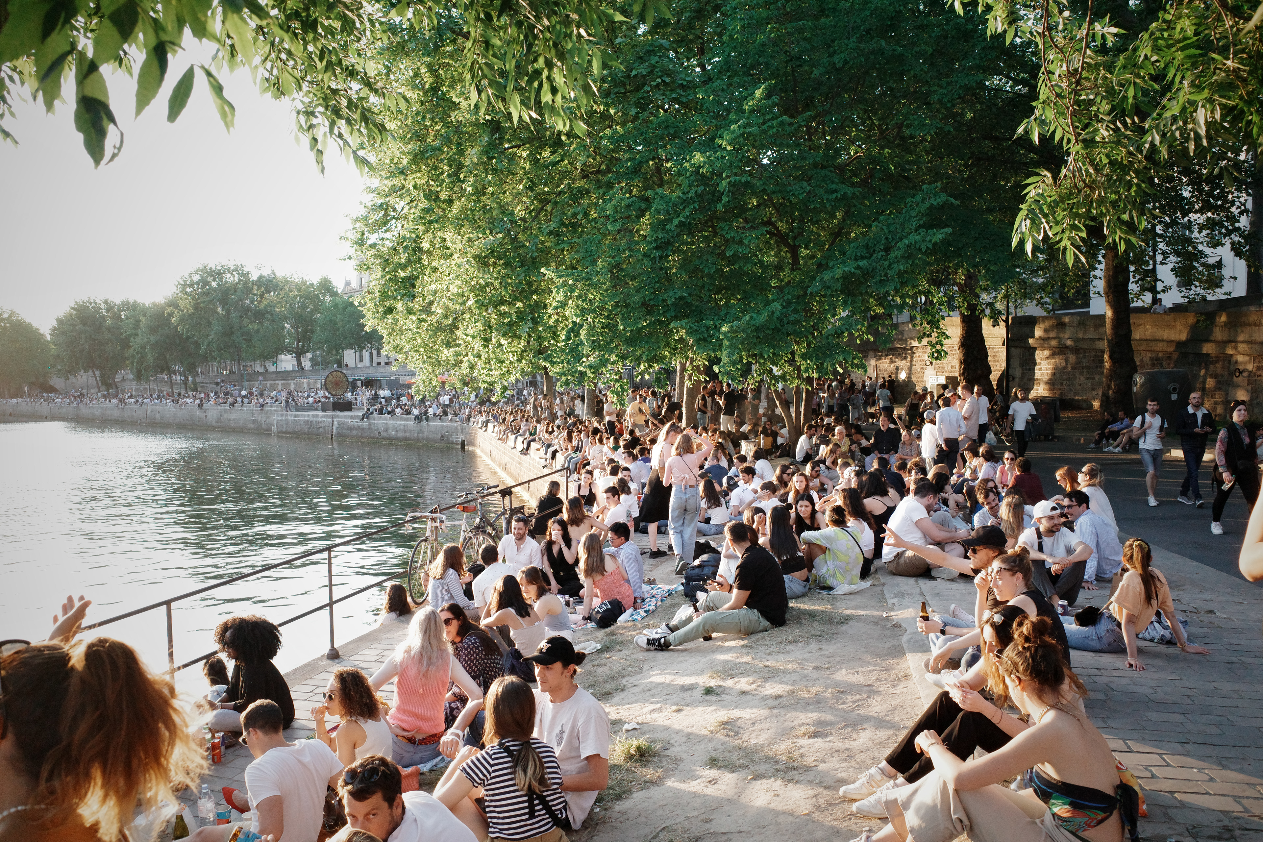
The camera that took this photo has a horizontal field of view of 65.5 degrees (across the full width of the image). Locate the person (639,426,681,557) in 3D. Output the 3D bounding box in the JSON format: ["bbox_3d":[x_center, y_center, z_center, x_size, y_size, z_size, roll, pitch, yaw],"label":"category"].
[{"bbox_3d":[0.343,0.858,12.200,0.480,1.660,0.460,-2,3,-30],"label":"person"}]

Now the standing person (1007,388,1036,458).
[{"bbox_3d":[8.513,0.161,21.400,0.600,1.770,0.420,0,3,7],"label":"standing person"}]

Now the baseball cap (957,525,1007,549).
[{"bbox_3d":[2.056,0.679,5.750,0.275,0.140,0.190,-1,3,-13],"label":"baseball cap"}]

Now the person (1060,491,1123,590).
[{"bbox_3d":[4.347,1.107,9.500,0.550,0.878,0.850,-2,2,-38],"label":"person"}]

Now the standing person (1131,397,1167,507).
[{"bbox_3d":[8.166,0.491,15.500,0.530,1.730,0.400,1,3,30],"label":"standing person"}]

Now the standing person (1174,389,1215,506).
[{"bbox_3d":[8.825,0.433,15.400,0.580,1.780,0.480,0,2,19],"label":"standing person"}]

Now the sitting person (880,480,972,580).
[{"bbox_3d":[2.675,0.998,8.950,0.800,0.870,0.600,-2,3,-21],"label":"sitting person"}]

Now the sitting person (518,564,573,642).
[{"bbox_3d":[-0.873,1.724,9.300,0.700,0.701,0.500,0,2,24],"label":"sitting person"}]

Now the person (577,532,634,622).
[{"bbox_3d":[-0.292,1.529,9.850,0.550,0.841,0.750,-1,2,-30],"label":"person"}]

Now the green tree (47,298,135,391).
[{"bbox_3d":[-85.246,-11.371,155.000,13.000,15.888,12.500,0,2,0],"label":"green tree"}]

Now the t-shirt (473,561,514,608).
[{"bbox_3d":[-1.219,1.469,8.700,0.440,0.520,0.330,1,3,37],"label":"t-shirt"}]

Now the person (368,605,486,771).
[{"bbox_3d":[-1.188,1.512,5.700,0.620,0.880,0.680,-1,2,-12],"label":"person"}]

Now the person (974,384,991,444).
[{"bbox_3d":[7.480,0.104,21.000,0.480,1.770,0.340,1,2,34],"label":"person"}]

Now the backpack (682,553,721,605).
[{"bbox_3d":[0.682,1.537,9.500,0.350,0.450,0.260,0,2,20],"label":"backpack"}]

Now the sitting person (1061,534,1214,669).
[{"bbox_3d":[3.400,1.248,6.900,0.720,0.830,1.120,-3,4,-44],"label":"sitting person"}]

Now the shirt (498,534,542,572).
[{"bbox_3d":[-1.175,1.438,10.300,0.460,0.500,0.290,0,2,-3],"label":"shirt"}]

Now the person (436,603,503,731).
[{"bbox_3d":[-1.018,1.564,6.200,0.630,0.810,0.500,-2,2,-30],"label":"person"}]

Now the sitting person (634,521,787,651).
[{"bbox_3d":[0.642,1.293,7.750,1.220,0.930,0.580,-1,3,-13],"label":"sitting person"}]

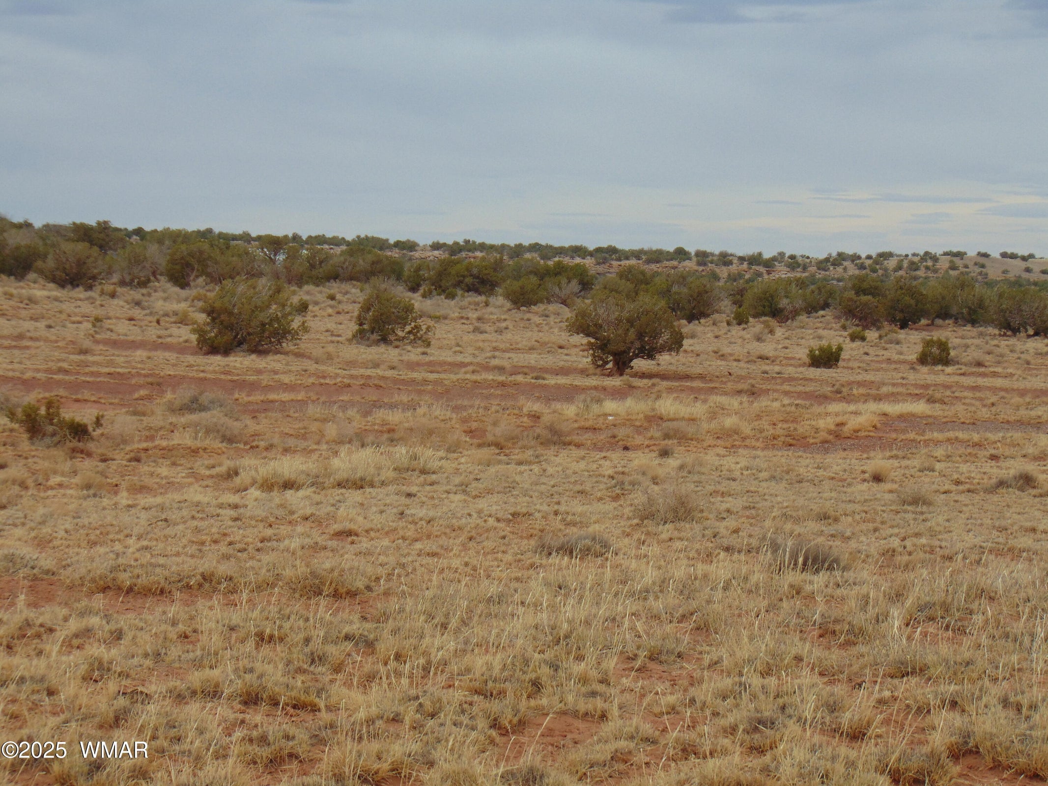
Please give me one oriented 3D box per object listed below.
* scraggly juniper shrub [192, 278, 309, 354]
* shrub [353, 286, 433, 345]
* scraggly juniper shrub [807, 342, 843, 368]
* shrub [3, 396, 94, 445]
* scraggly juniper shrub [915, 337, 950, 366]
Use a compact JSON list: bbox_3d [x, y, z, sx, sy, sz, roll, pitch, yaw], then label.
[{"bbox_3d":[-7.025,-1.988,84.000,3.008,1.977,2.557,1,2,0],"label":"scraggly juniper shrub"},{"bbox_3d":[-3.794,-2.248,95.000,2.284,1.760,2.010,1,2,0],"label":"shrub"},{"bbox_3d":[7.822,-0.968,85.000,0.937,0.681,0.843,1,2,0],"label":"scraggly juniper shrub"},{"bbox_3d":[-5.939,0.359,41.000,1.129,0.606,0.903,1,2,0],"label":"shrub"},{"bbox_3d":[11.029,-1.124,88.000,0.926,0.815,0.879,1,2,0],"label":"scraggly juniper shrub"}]

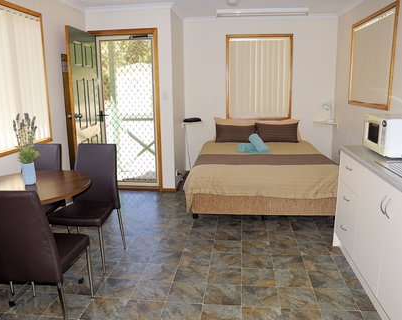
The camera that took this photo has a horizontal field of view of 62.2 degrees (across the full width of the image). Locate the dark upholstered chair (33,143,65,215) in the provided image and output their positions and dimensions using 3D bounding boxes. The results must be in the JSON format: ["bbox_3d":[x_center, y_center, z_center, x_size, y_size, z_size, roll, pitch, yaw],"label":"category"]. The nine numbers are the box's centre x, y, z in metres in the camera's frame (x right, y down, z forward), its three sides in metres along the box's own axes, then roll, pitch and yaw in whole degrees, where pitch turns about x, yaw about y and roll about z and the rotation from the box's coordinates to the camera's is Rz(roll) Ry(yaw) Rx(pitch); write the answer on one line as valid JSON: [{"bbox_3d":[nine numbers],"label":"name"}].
[{"bbox_3d":[-1.401,0.369,2.757,0.420,0.950,0.520,2,13,17],"label":"dark upholstered chair"}]

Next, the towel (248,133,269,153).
[{"bbox_3d":[0.726,-0.237,4.294,0.130,0.285,0.140,-40,-14,35],"label":"towel"}]

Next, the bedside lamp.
[{"bbox_3d":[1.935,-0.718,5.083,0.200,0.310,0.130,-7,13,-23],"label":"bedside lamp"}]

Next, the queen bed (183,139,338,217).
[{"bbox_3d":[0.761,0.106,4.386,1.650,0.470,2.080,0,12,7],"label":"queen bed"}]

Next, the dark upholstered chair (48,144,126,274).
[{"bbox_3d":[-0.909,0.370,2.698,0.420,0.950,0.520,0,12,7],"label":"dark upholstered chair"}]

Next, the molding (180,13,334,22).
[{"bbox_3d":[0.877,-2.147,5.003,2.300,0.075,0.070,2,13,7],"label":"molding"}]

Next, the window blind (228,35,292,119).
[{"bbox_3d":[0.915,-1.282,5.216,0.970,1.260,0.070,2,13,7],"label":"window blind"}]

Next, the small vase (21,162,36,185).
[{"bbox_3d":[-1.242,0.102,2.411,0.086,0.145,0.086,0,12,7],"label":"small vase"}]

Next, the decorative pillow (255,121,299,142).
[{"bbox_3d":[1.145,-0.411,5.050,0.630,0.350,0.140,0,-21,7],"label":"decorative pillow"}]

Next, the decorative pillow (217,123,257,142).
[{"bbox_3d":[0.531,-0.413,5.124,0.610,0.350,0.140,0,-21,7],"label":"decorative pillow"}]

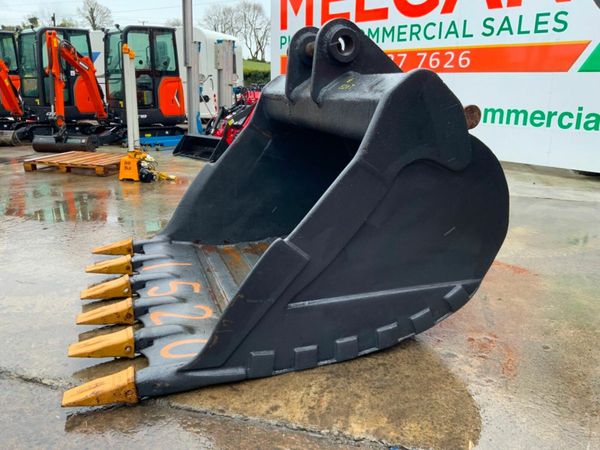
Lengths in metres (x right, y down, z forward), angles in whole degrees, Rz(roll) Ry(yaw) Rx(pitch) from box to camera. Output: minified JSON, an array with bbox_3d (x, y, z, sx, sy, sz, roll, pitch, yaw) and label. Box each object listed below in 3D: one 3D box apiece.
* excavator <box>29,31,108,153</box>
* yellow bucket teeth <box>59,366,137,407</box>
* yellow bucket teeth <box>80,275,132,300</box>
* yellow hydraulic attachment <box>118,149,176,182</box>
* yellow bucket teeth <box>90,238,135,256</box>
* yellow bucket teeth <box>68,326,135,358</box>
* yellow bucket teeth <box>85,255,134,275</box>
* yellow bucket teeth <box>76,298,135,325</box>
[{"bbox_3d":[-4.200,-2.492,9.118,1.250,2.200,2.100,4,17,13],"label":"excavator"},{"bbox_3d":[-0.687,0.568,1.729,0.237,0.085,0.103,-4,19,-18],"label":"yellow bucket teeth"},{"bbox_3d":[-0.957,0.318,2.480,0.237,0.085,0.103,-4,19,-18],"label":"yellow bucket teeth"},{"bbox_3d":[-1.780,-0.717,5.889,0.600,0.340,0.300,3,17,10],"label":"yellow hydraulic attachment"},{"bbox_3d":[-1.125,0.139,3.019,0.237,0.085,0.103,-4,19,-18],"label":"yellow bucket teeth"},{"bbox_3d":[-0.786,0.479,1.997,0.237,0.085,0.103,-4,19,-18],"label":"yellow bucket teeth"},{"bbox_3d":[-1.045,0.228,2.754,0.237,0.085,0.103,-4,19,-18],"label":"yellow bucket teeth"},{"bbox_3d":[-0.866,0.399,2.238,0.237,0.085,0.103,-4,19,-18],"label":"yellow bucket teeth"}]

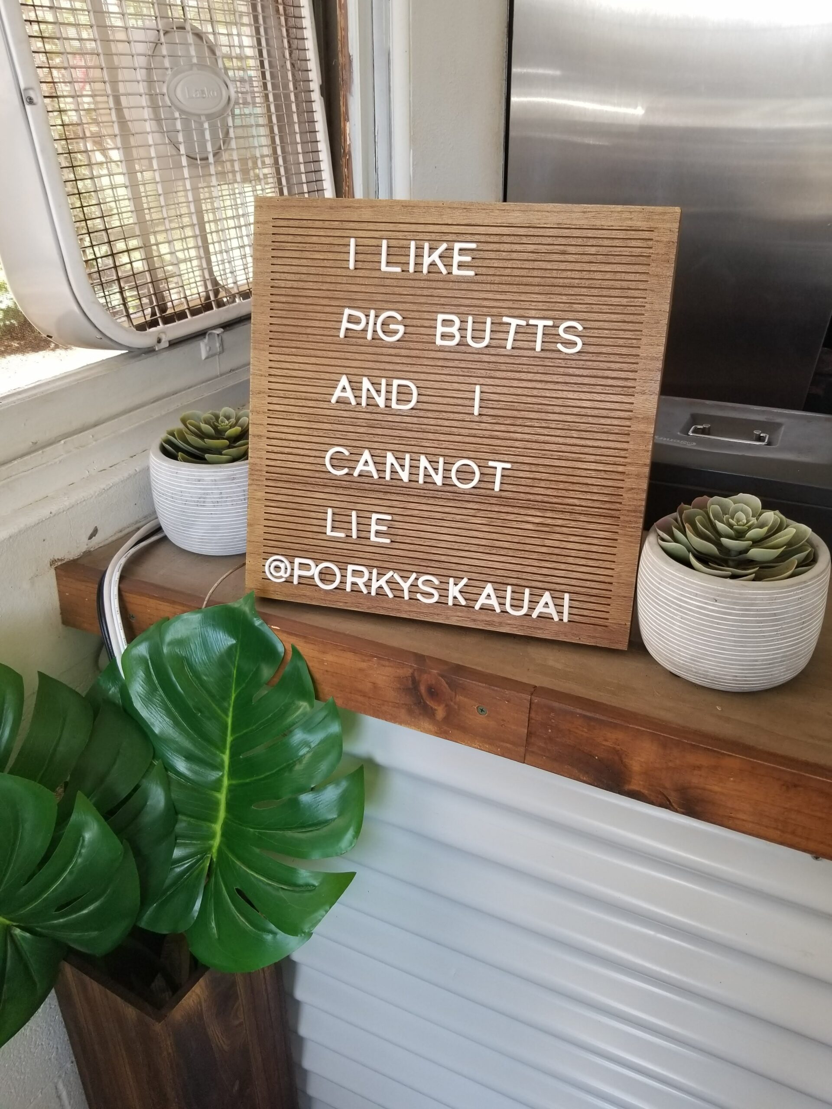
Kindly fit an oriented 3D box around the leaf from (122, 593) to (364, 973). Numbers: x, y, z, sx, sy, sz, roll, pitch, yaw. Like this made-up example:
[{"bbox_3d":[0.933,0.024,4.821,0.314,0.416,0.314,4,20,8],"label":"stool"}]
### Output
[{"bbox_3d":[-0.153,0.196,0.720,0.215,0.324,0.085,4,-1,-3],"label":"leaf"}]

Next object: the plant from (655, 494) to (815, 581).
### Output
[{"bbox_3d":[0.249,-0.009,0.658,0.122,0.060,0.122,12,31,21],"label":"plant"}]

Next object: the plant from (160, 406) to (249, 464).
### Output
[{"bbox_3d":[-0.197,-0.116,0.854,0.122,0.060,0.122,-7,30,-12],"label":"plant"}]

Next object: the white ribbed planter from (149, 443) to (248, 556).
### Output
[{"bbox_3d":[-0.201,-0.069,0.879,0.149,0.107,0.149,-7,30,-12],"label":"white ribbed planter"}]

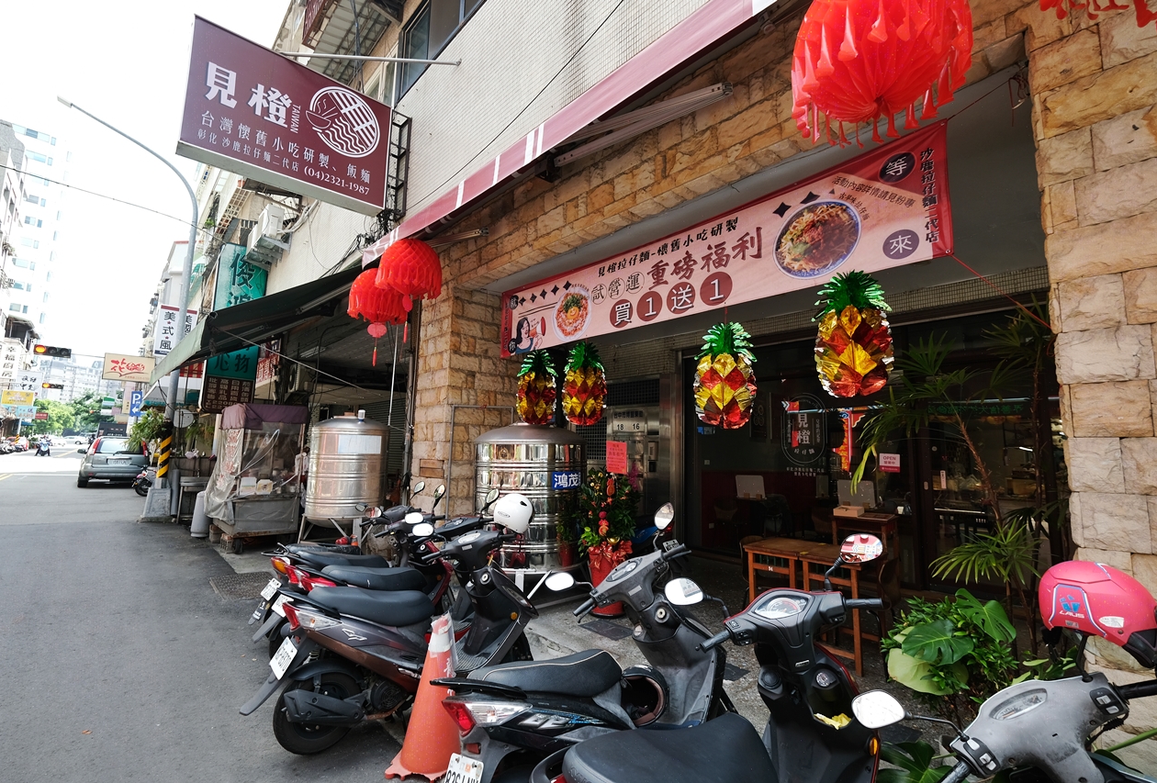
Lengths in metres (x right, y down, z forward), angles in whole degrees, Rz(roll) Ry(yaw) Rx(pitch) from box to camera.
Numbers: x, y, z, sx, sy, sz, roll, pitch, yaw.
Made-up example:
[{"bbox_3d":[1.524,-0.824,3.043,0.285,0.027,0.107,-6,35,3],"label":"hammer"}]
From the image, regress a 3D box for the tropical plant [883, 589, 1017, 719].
[{"bbox_3d":[1.977,1.414,2.600,0.560,0.680,0.580,7,-9,-43],"label":"tropical plant"}]

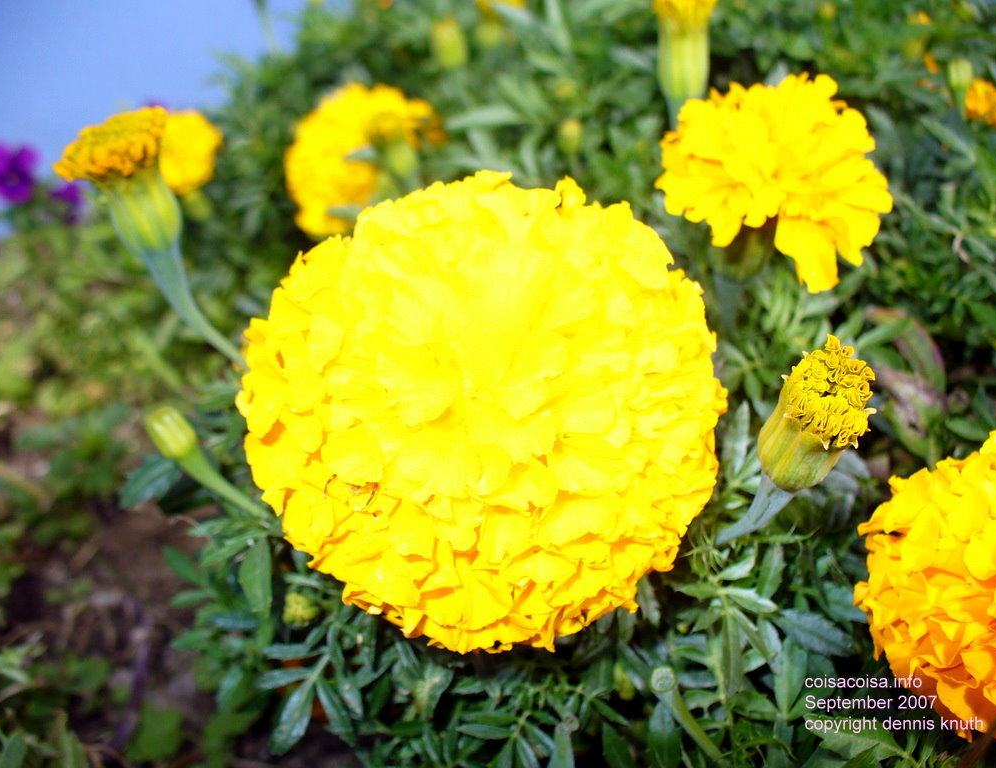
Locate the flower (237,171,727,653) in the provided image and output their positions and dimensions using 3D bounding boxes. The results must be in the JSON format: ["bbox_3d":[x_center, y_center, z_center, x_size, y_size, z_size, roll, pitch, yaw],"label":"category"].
[{"bbox_3d":[-0.003,0.005,0.205,0.090,0.060,0.088,0,71,0],"label":"flower"}]

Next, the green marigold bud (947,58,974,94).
[{"bbox_3d":[0.203,-0.135,0.480,0.011,0.016,0.011,-7,26,3],"label":"green marigold bud"}]

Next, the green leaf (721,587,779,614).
[{"bbox_3d":[0.066,0.056,0.285,0.018,0.005,0.007,15,51,13],"label":"green leaf"}]

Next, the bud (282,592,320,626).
[{"bbox_3d":[-0.054,0.062,0.300,0.010,0.009,0.010,-3,57,4],"label":"bud"}]

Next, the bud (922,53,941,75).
[{"bbox_3d":[0.269,-0.199,0.680,0.011,0.014,0.011,0,35,0],"label":"bud"}]

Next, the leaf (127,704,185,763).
[{"bbox_3d":[-0.131,0.134,0.420,0.018,0.004,0.021,8,50,-2],"label":"leaf"}]

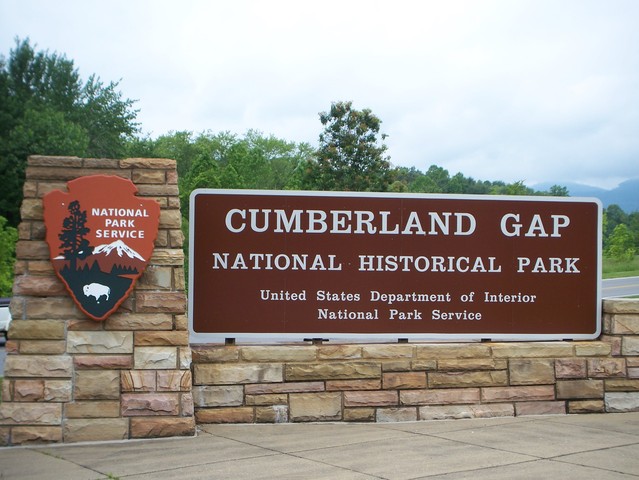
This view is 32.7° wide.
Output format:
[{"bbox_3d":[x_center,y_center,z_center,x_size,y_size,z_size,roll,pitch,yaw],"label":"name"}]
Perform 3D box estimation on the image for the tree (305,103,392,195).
[{"bbox_3d":[1.160,-2.100,45.000,4.200,7.400,4.200,1,0,0],"label":"tree"}]

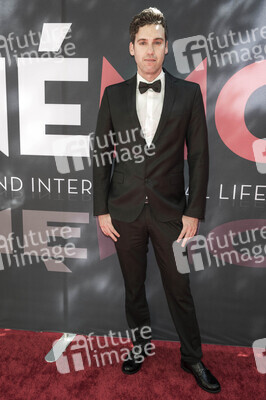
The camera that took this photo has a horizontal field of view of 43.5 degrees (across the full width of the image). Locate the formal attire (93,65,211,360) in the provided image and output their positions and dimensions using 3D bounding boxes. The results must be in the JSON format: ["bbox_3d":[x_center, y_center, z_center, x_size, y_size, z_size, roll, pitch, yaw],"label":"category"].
[{"bbox_3d":[0.081,0.097,1.692,0.560,1.480,0.320,2,9,7],"label":"formal attire"}]

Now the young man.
[{"bbox_3d":[0.124,-0.002,1.687,0.630,1.800,0.390,2,9,7],"label":"young man"}]

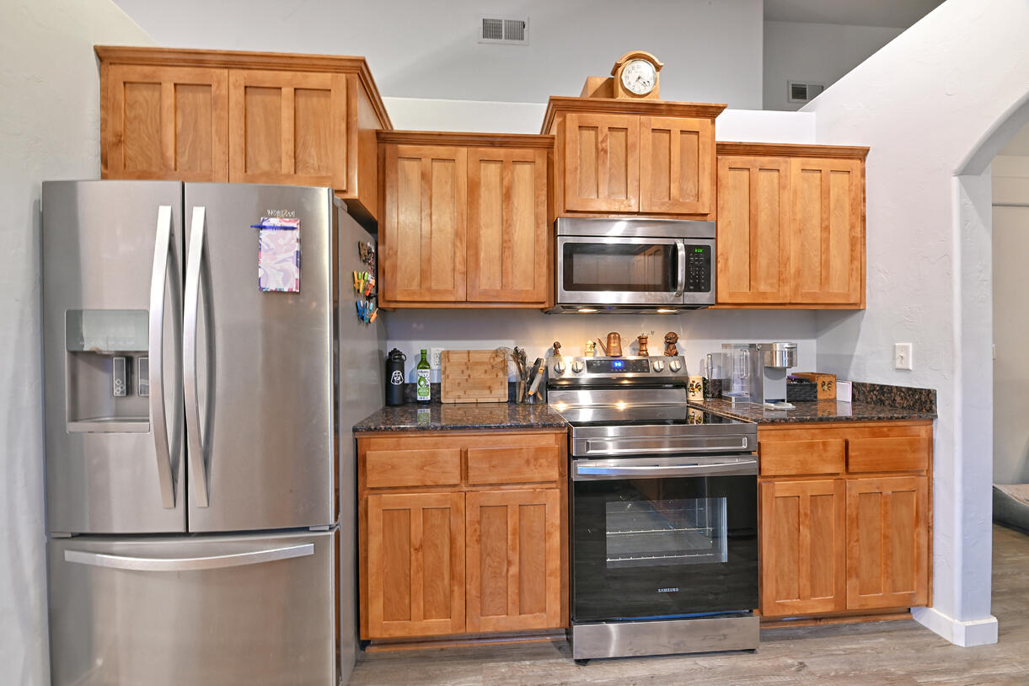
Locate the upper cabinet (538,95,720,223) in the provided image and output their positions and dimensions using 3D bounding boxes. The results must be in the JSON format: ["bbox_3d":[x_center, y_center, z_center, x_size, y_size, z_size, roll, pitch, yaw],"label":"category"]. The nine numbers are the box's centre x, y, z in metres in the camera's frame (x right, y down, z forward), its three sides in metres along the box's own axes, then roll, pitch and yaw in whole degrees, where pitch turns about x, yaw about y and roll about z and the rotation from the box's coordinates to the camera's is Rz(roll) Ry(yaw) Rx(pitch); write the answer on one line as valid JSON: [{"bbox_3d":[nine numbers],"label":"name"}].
[{"bbox_3d":[0.564,-0.843,2.035,0.836,0.531,0.397,0,0,-4],"label":"upper cabinet"}]

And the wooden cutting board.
[{"bbox_3d":[-0.211,0.175,2.131,0.355,0.282,0.020,0,-7,-4],"label":"wooden cutting board"}]

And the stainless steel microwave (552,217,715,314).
[{"bbox_3d":[0.566,-0.369,2.058,0.757,0.413,0.425,0,0,-4],"label":"stainless steel microwave"}]

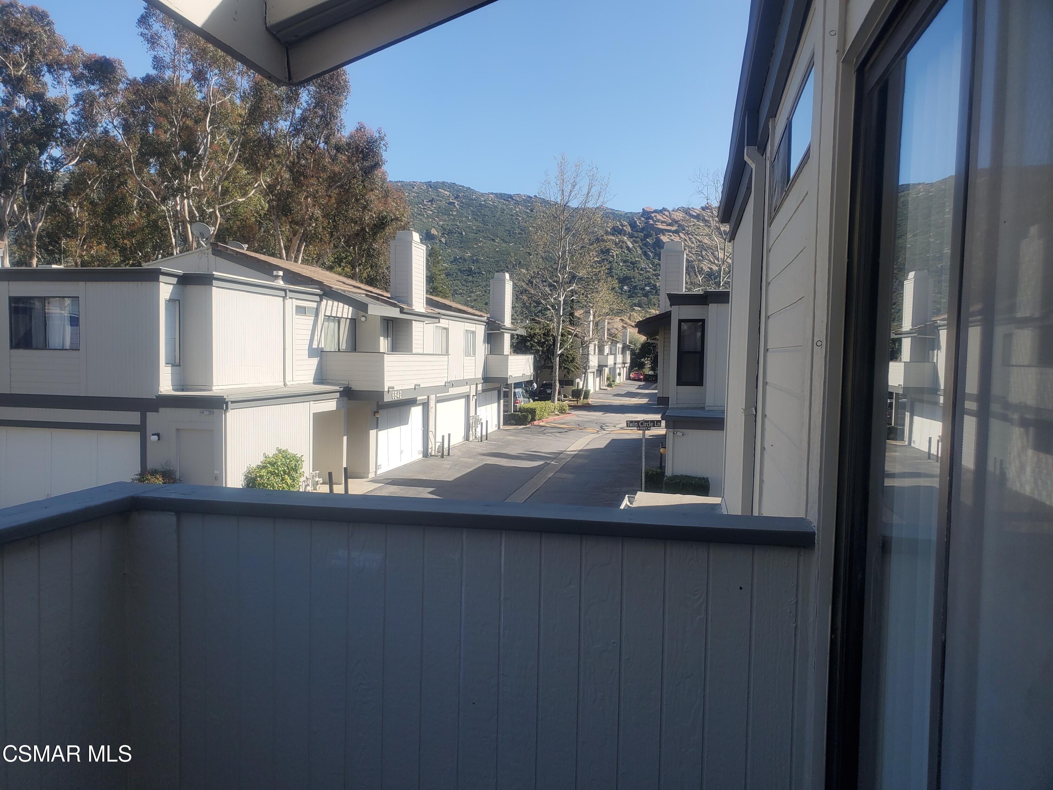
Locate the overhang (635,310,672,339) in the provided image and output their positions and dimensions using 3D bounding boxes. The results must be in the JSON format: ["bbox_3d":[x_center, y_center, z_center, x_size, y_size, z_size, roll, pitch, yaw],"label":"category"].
[{"bbox_3d":[4.204,-2.242,25.314,1.300,0.800,5.000,2,3,12],"label":"overhang"}]

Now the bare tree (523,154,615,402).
[{"bbox_3d":[3.034,-7.979,56.700,6.538,18.300,6.338,2,3,12],"label":"bare tree"}]

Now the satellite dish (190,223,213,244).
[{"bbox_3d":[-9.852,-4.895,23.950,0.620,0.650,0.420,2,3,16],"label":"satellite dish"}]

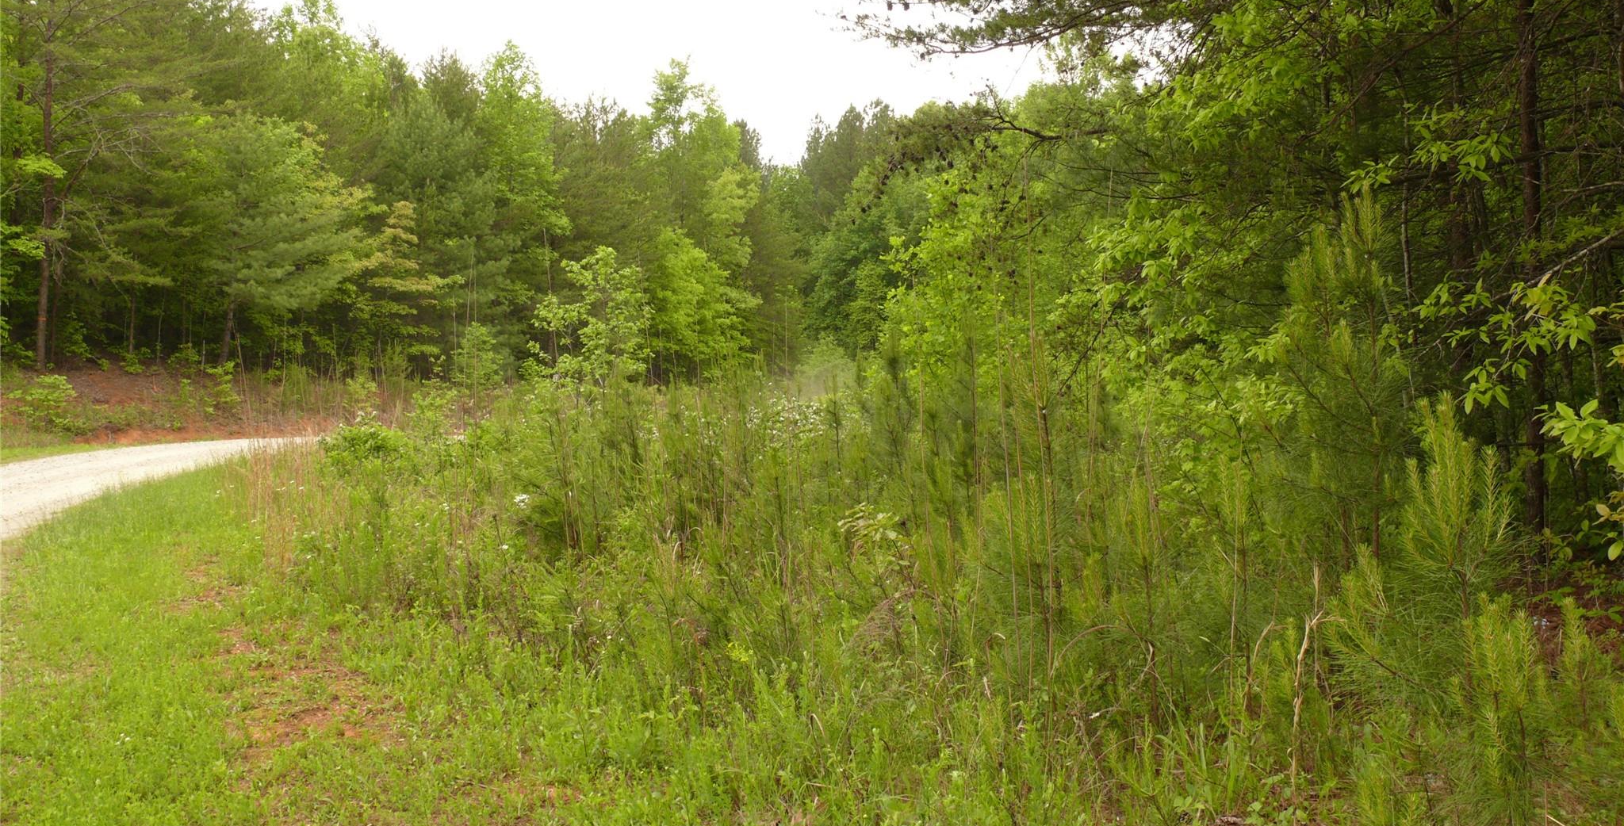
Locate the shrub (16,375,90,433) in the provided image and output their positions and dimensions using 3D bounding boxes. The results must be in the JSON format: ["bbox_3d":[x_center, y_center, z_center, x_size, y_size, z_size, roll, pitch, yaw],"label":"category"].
[{"bbox_3d":[-15.042,-0.176,32.500,1.350,1.170,1.250,1,-1,-25],"label":"shrub"}]

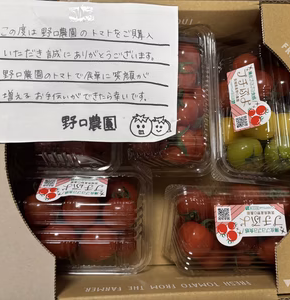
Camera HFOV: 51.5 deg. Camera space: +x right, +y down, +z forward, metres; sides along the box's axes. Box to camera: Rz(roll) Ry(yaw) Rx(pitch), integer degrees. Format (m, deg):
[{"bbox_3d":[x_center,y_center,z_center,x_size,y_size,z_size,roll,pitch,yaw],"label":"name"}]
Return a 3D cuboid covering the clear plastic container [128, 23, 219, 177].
[{"bbox_3d":[0.025,-0.048,0.306,0.091,0.060,0.151,0,89,0],"label":"clear plastic container"}]

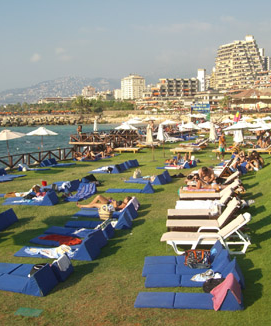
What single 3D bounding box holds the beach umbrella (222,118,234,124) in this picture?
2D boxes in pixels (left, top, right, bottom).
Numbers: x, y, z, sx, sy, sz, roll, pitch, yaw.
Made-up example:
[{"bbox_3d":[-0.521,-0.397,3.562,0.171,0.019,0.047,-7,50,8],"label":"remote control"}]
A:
[{"bbox_3d":[13.043,-5.062,67.145,2.150,2.300,2.150,-1,7,0],"label":"beach umbrella"}]

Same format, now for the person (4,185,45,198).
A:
[{"bbox_3d":[-4.389,1.077,18.981,1.660,0.500,0.480,0,7,8],"label":"person"}]

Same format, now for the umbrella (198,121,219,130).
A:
[{"bbox_3d":[7.177,-2.994,47.145,2.200,2.300,2.200,-1,7,0],"label":"umbrella"}]

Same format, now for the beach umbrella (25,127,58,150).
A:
[{"bbox_3d":[-5.967,-1.145,30.951,2.150,2.400,2.150,-1,7,0],"label":"beach umbrella"}]

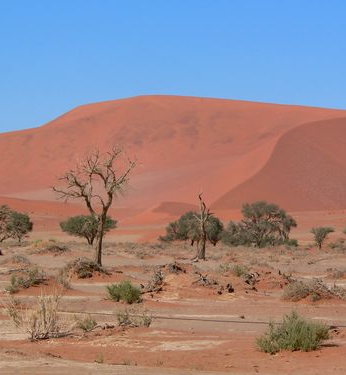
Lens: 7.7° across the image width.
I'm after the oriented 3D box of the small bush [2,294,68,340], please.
[{"bbox_3d":[-2.869,2.692,53.645,1.324,0.963,1.126,0,-1,0],"label":"small bush"}]

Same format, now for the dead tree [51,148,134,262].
[{"bbox_3d":[-5.157,1.256,170.000,5.488,7.934,4.665,0,-1,0],"label":"dead tree"}]

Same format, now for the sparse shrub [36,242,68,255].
[{"bbox_3d":[-11.105,5.575,235.000,2.925,1.097,2.486,0,-1,0],"label":"sparse shrub"}]

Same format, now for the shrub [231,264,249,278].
[{"bbox_3d":[2.953,3.675,112.476,0.785,0.611,0.707,0,-1,0],"label":"shrub"}]

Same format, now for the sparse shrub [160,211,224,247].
[{"bbox_3d":[1.959,4.448,272.285,6.721,3.991,5.713,0,-1,0],"label":"sparse shrub"}]

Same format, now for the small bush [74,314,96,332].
[{"bbox_3d":[-2.237,3.524,66.500,0.569,0.427,0.512,0,-1,0],"label":"small bush"}]

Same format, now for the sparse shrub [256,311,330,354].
[{"bbox_3d":[2.245,2.724,48.303,1.377,0.794,1.170,0,-1,0],"label":"sparse shrub"}]

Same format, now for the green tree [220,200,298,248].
[{"bbox_3d":[11.166,4.685,330.000,9.755,5.904,7.804,0,-1,0],"label":"green tree"}]

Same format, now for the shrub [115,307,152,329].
[{"bbox_3d":[-1.033,3.489,69.000,1.020,0.564,0.765,0,-1,0],"label":"shrub"}]

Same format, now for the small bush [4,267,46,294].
[{"bbox_3d":[-5.074,3.199,88.438,1.369,0.958,1.095,0,-1,0],"label":"small bush"}]

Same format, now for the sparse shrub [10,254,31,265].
[{"bbox_3d":[-8.953,4.227,150.941,1.288,0.585,1.095,0,-1,0],"label":"sparse shrub"}]

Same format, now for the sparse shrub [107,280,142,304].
[{"bbox_3d":[-1.680,3.675,90.000,1.225,0.805,1.103,0,-1,0],"label":"sparse shrub"}]

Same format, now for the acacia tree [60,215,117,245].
[{"bbox_3d":[-11.010,5.603,335.000,7.557,4.039,6.801,0,-1,0],"label":"acacia tree"}]

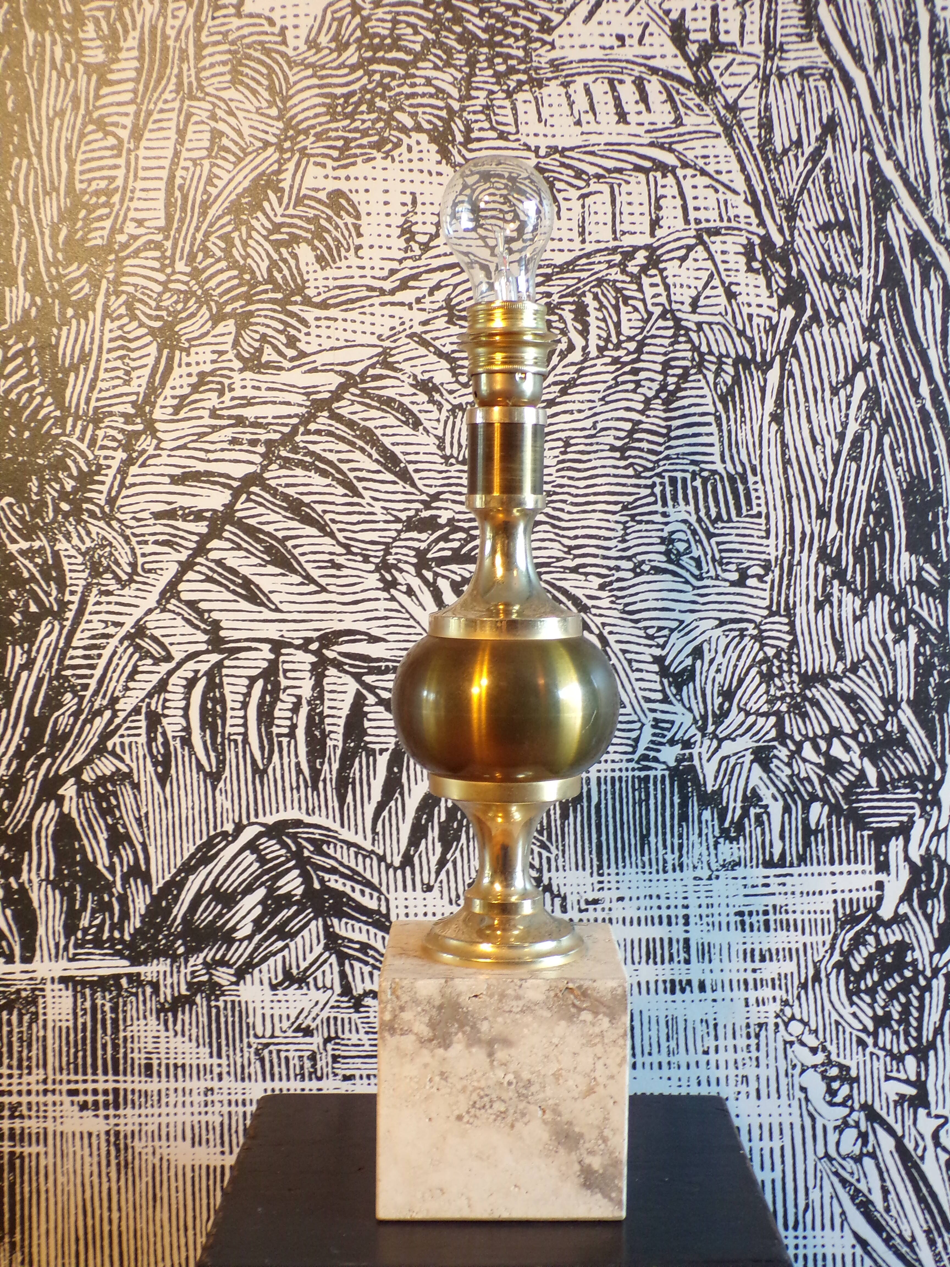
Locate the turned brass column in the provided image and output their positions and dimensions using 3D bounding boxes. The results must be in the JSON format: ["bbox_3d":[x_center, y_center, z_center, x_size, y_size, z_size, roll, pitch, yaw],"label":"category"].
[{"bbox_3d":[0.016,-0.038,0.785,0.117,0.404,0.117,1,4,0],"label":"turned brass column"}]

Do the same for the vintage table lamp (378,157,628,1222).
[{"bbox_3d":[0.015,0.022,0.789,0.121,0.523,0.118,1,4,0],"label":"vintage table lamp"}]

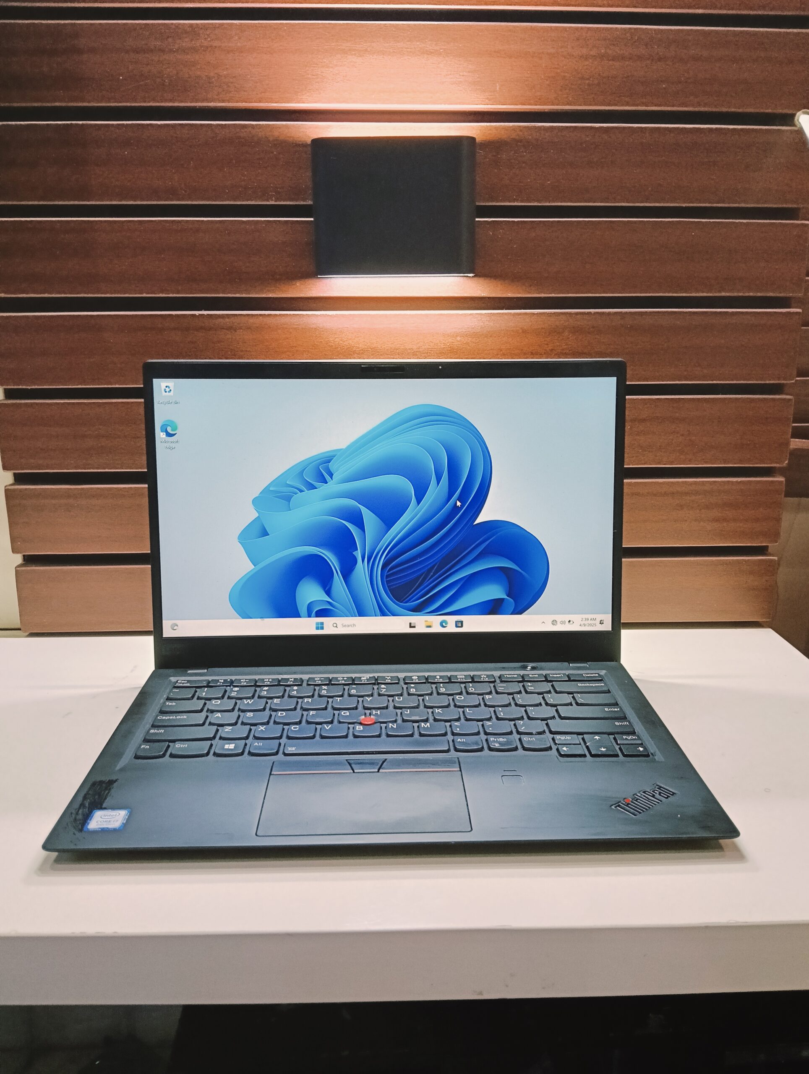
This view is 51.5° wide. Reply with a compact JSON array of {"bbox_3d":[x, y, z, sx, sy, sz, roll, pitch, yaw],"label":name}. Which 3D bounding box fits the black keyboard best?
[{"bbox_3d":[-0.008,0.108,0.510,0.284,0.006,0.107,-1,15,-1],"label":"black keyboard"}]

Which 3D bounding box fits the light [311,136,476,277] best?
[{"bbox_3d":[-0.007,-0.234,0.601,0.113,0.090,0.031,-1,13,-2],"label":"light"}]

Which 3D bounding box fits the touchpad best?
[{"bbox_3d":[-0.019,0.131,0.425,0.101,0.003,0.067,-1,15,-1],"label":"touchpad"}]

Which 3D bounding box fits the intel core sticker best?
[{"bbox_3d":[-0.143,0.136,0.404,0.018,0.001,0.018,-1,15,-1],"label":"intel core sticker"}]

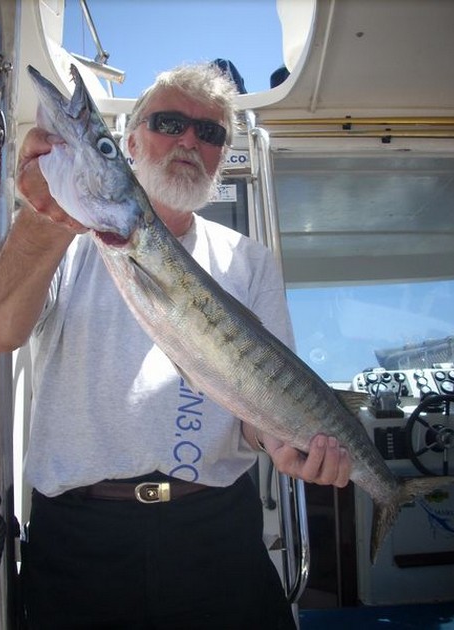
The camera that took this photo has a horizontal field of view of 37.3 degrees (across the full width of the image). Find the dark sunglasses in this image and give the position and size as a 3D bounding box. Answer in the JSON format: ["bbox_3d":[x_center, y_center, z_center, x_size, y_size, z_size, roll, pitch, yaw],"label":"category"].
[{"bbox_3d":[-0.089,-0.324,1.226,0.145,0.048,0.130,6,-1,-20],"label":"dark sunglasses"}]

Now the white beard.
[{"bbox_3d":[-0.091,-0.236,1.205,0.143,0.118,0.110,6,-1,-20],"label":"white beard"}]

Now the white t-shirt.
[{"bbox_3d":[-0.115,0.060,1.250,0.500,0.505,0.310,1,-4,-6],"label":"white t-shirt"}]

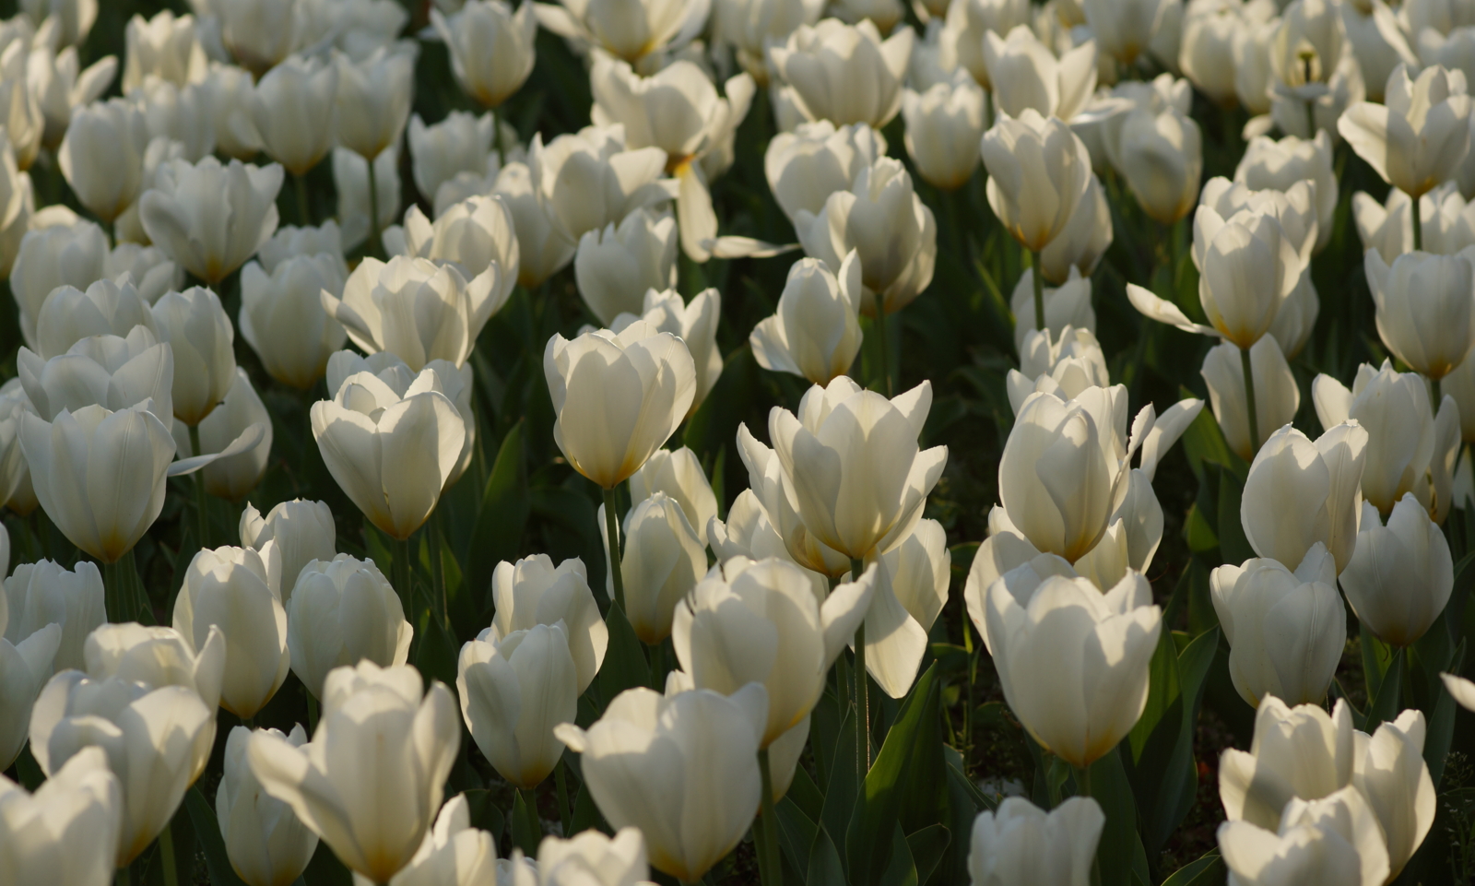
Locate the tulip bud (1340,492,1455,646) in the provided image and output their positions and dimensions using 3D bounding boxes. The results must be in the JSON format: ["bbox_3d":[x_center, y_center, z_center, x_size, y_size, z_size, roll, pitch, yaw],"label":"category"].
[{"bbox_3d":[0.296,0.059,2.760,0.052,0.067,0.052,0,14,0],"label":"tulip bud"}]

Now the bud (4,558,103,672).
[{"bbox_3d":[-0.289,0.082,2.600,0.043,0.059,0.043,-2,16,-6],"label":"bud"}]

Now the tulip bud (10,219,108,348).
[{"bbox_3d":[-0.373,-0.086,3.380,0.054,0.072,0.054,-1,13,0],"label":"tulip bud"}]

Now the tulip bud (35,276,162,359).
[{"bbox_3d":[-0.317,-0.049,3.050,0.061,0.067,0.058,0,14,0],"label":"tulip bud"}]

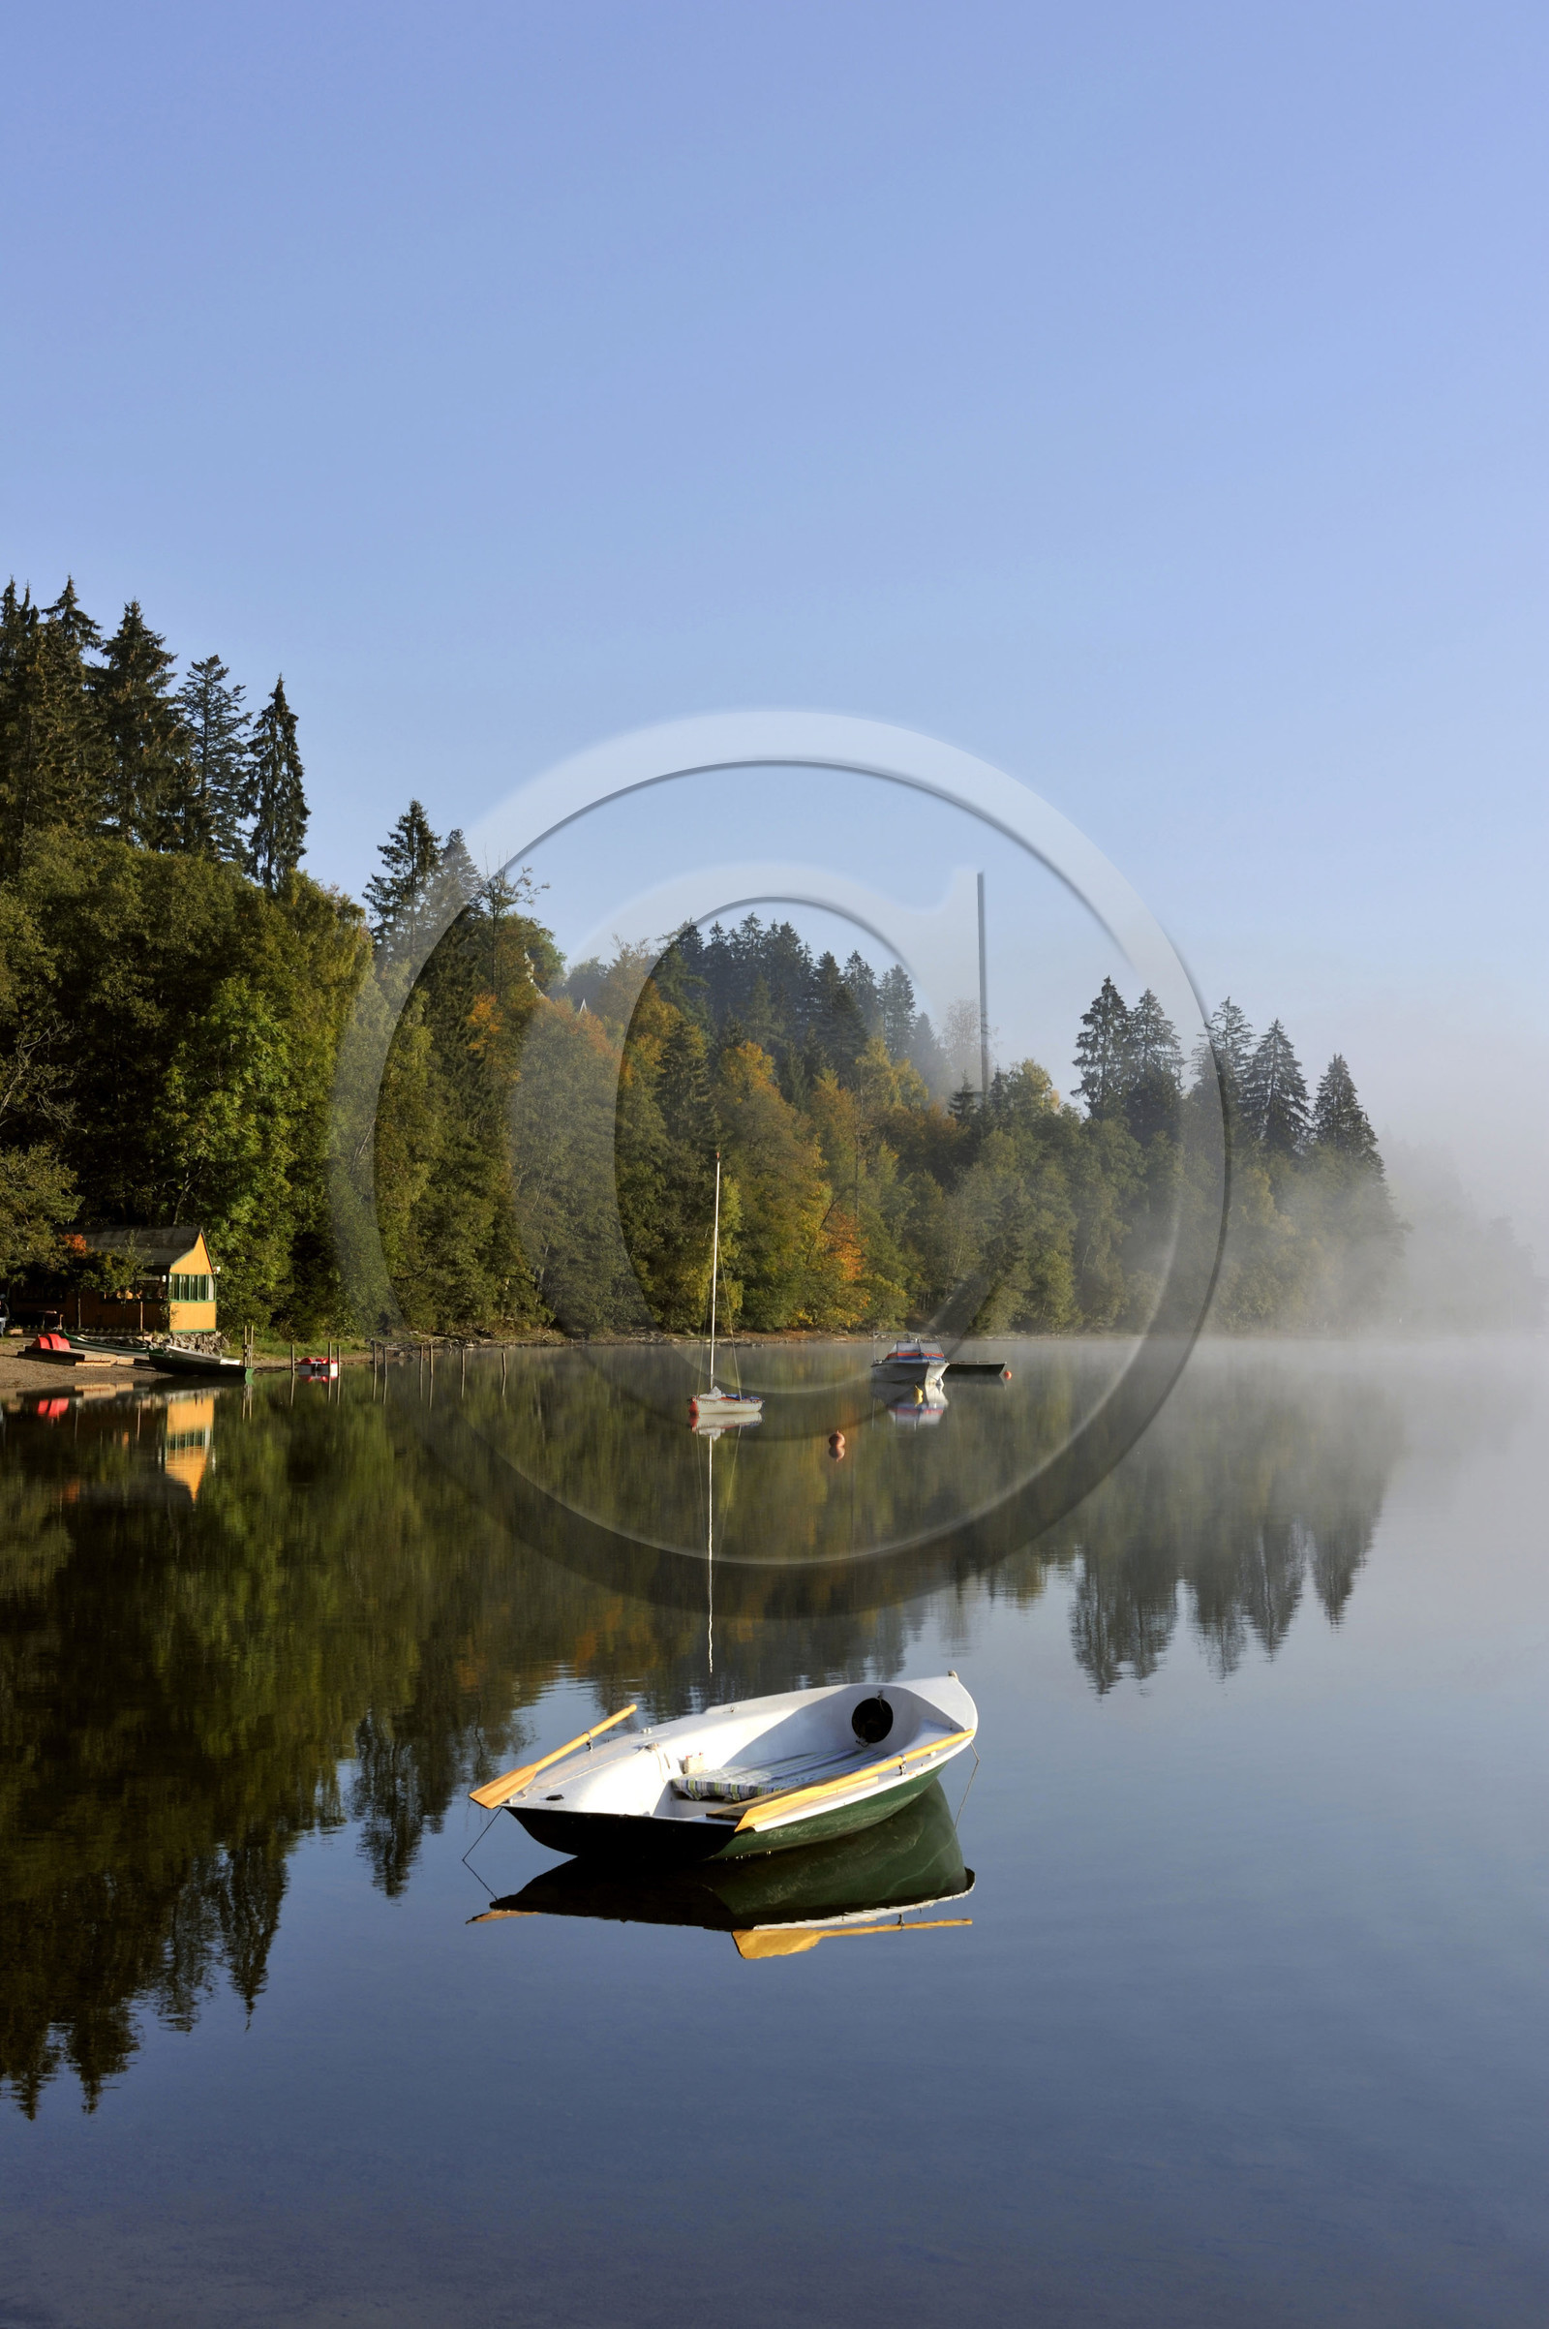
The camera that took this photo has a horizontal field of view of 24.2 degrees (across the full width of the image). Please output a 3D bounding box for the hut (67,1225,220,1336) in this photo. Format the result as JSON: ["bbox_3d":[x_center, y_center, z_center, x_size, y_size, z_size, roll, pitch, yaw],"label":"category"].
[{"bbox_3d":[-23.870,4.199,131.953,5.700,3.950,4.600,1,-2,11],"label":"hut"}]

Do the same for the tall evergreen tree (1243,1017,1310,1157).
[{"bbox_3d":[55.057,-2.381,396.658,7.500,27.000,7.500,1,-2,0],"label":"tall evergreen tree"}]

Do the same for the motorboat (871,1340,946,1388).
[{"bbox_3d":[4.364,6.350,115.199,2.000,1.600,4.600,1,-2,-10],"label":"motorboat"}]

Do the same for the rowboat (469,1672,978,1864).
[{"bbox_3d":[0.111,2.783,16.541,1.530,0.570,3.680,0,-3,25],"label":"rowboat"}]

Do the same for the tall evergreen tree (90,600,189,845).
[{"bbox_3d":[-30.836,-15.731,173.986,5.300,23.000,5.300,1,-2,0],"label":"tall evergreen tree"}]

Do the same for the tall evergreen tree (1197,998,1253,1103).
[{"bbox_3d":[42.369,-2.020,340.380,7.500,27.000,7.500,1,-2,0],"label":"tall evergreen tree"}]

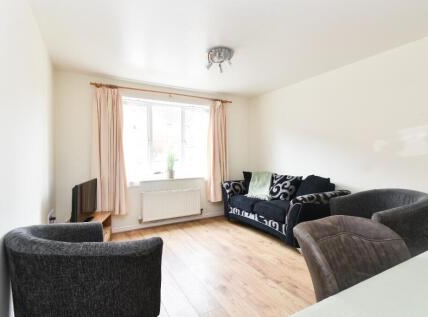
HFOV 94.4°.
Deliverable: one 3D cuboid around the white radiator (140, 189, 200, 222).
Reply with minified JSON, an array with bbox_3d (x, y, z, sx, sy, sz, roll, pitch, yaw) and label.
[{"bbox_3d":[-0.690,0.773,3.335,1.000,0.460,0.100,0,1,-26],"label":"white radiator"}]

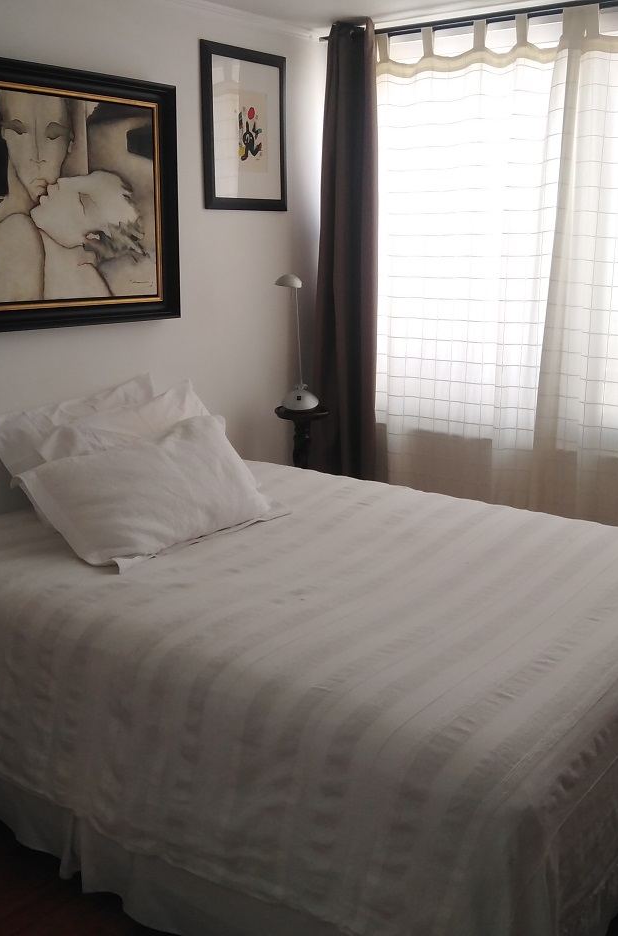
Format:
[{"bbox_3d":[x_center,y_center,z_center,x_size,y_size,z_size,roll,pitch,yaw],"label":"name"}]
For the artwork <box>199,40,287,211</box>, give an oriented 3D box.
[{"bbox_3d":[-0.236,-1.255,3.499,0.025,0.567,0.458,13,19,37],"label":"artwork"}]

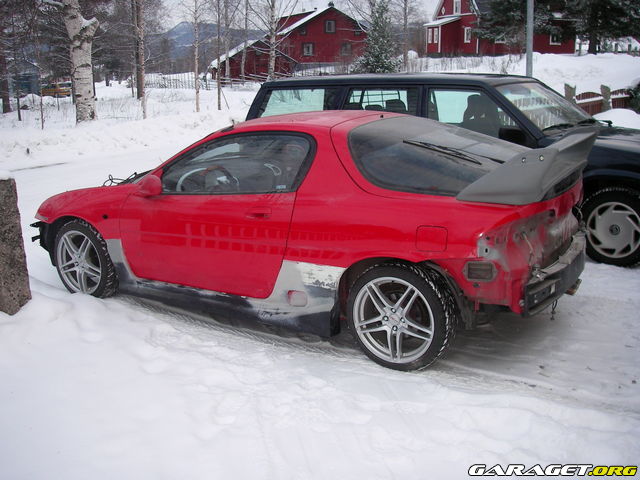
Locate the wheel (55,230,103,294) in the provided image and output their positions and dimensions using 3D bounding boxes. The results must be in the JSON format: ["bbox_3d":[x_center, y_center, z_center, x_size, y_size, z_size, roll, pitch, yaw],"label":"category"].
[{"bbox_3d":[-1.674,0.150,5.098,0.472,0.472,0.190,8,15,31],"label":"wheel"}]

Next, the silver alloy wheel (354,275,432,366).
[{"bbox_3d":[0.441,0.418,3.886,0.472,0.472,0.190,7,15,30],"label":"silver alloy wheel"}]

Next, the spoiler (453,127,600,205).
[{"bbox_3d":[1.246,-0.456,4.046,0.470,0.320,1.300,7,15,30],"label":"spoiler"}]

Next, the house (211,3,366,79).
[{"bbox_3d":[-3.012,-22.231,79.363,17.000,8.000,11.000,-1,13,-1],"label":"house"}]

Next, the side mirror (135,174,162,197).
[{"bbox_3d":[-1.095,-0.353,4.485,0.120,0.135,0.190,7,15,30],"label":"side mirror"}]

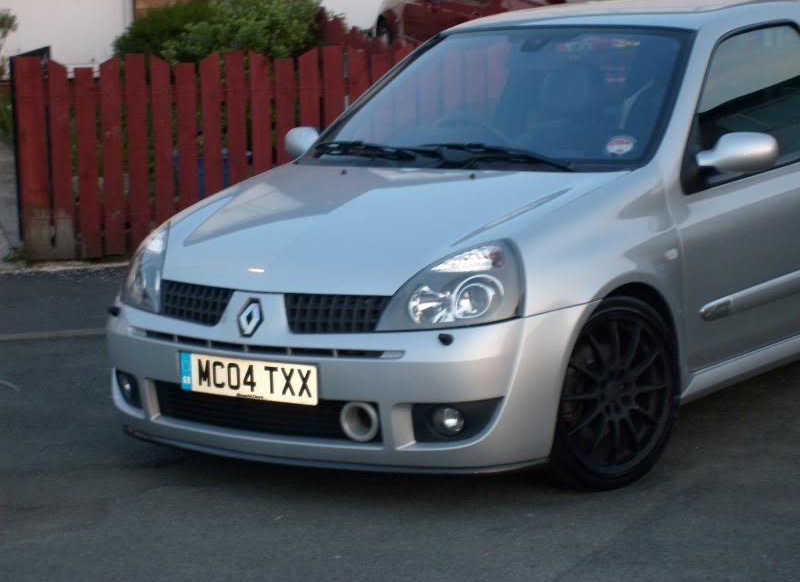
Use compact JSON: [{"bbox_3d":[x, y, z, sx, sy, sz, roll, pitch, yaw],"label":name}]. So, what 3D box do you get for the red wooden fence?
[{"bbox_3d":[-0.888,-0.732,12.345,2.100,1.020,0.100,-3,9,-3],"label":"red wooden fence"}]

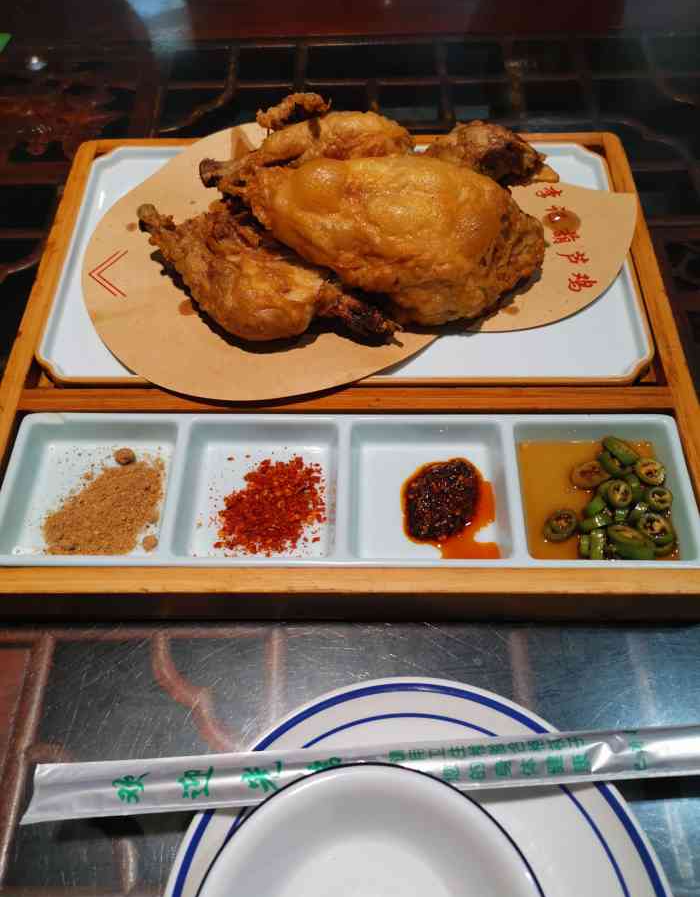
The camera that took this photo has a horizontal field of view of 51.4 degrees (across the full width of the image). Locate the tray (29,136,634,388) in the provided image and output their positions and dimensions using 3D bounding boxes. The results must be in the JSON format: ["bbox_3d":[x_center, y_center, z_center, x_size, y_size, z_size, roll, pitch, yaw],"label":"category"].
[{"bbox_3d":[-0.003,-0.112,0.436,0.330,0.019,0.194,0,58,1],"label":"tray"}]

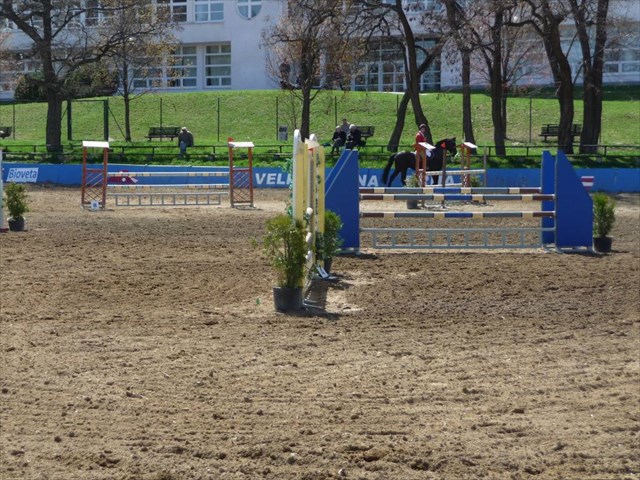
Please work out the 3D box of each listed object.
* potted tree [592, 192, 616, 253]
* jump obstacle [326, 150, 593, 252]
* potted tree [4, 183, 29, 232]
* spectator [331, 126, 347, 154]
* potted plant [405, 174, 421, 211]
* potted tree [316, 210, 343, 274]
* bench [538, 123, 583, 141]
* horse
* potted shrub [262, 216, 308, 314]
[{"bbox_3d":[5.144,-0.317,28.100,0.430,1.070,0.430,0,3,0],"label":"potted tree"},{"bbox_3d":[2.460,-0.709,28.450,4.880,1.850,1.500,0,3,-3],"label":"jump obstacle"},{"bbox_3d":[-6.835,-0.737,35.000,0.520,1.110,0.520,0,3,0],"label":"potted tree"},{"bbox_3d":[0.762,-4.121,64.000,0.620,1.170,0.750,1,4,21],"label":"spectator"},{"bbox_3d":[2.677,-1.387,44.700,0.460,1.000,0.460,0,4,0],"label":"potted plant"},{"bbox_3d":[0.098,0.030,23.400,0.480,0.970,0.480,0,3,0],"label":"potted tree"},{"bbox_3d":[10.475,-4.638,67.500,1.850,0.780,0.620,1,4,22],"label":"bench"},{"bbox_3d":[3.638,-2.674,56.500,2.620,2.080,0.620,1,4,16],"label":"horse"},{"bbox_3d":[-0.404,0.266,18.200,0.520,1.120,0.520,0,3,0],"label":"potted shrub"}]

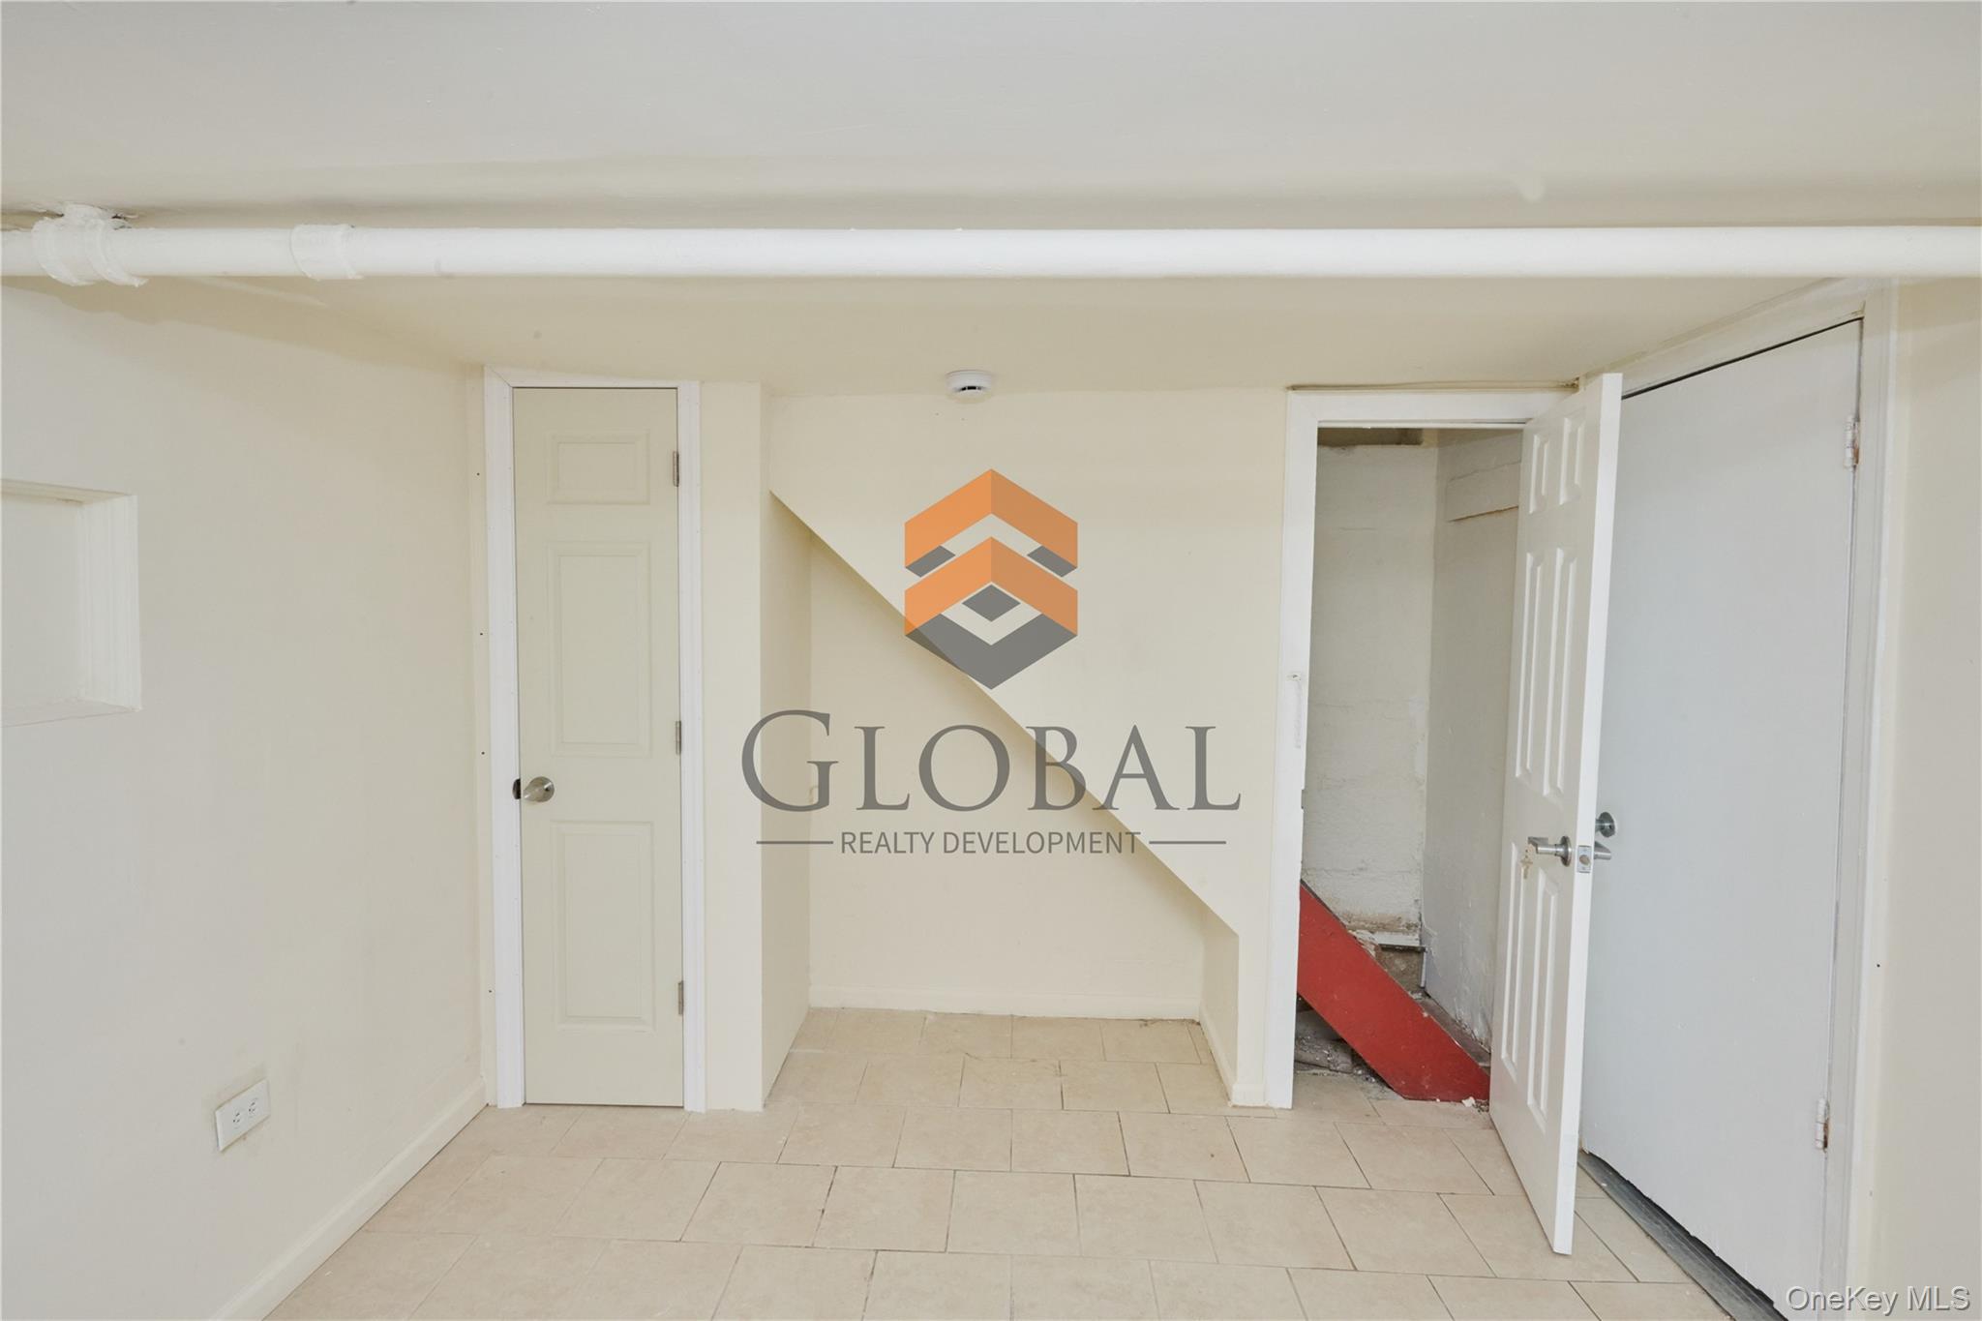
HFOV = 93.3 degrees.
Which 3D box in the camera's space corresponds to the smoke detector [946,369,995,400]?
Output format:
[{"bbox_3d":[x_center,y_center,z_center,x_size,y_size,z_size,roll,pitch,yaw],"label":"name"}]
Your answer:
[{"bbox_3d":[-0.056,-0.726,2.482,0.132,0.050,0.132,1,3,2],"label":"smoke detector"}]

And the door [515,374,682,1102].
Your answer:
[{"bbox_3d":[-1.103,0.261,2.655,0.457,2.030,0.040,1,3,0],"label":"door"}]

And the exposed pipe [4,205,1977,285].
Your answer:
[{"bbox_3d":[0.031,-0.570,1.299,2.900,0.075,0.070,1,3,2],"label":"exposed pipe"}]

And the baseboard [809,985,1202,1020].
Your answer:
[{"bbox_3d":[0.038,1.221,3.316,1.385,0.080,0.015,1,3,2],"label":"baseboard"}]

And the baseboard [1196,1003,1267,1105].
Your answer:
[{"bbox_3d":[0.761,1.247,3.005,0.110,0.078,0.565,1,3,2],"label":"baseboard"}]

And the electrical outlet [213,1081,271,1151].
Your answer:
[{"bbox_3d":[-1.455,0.888,1.830,0.008,0.077,0.118,1,3,2],"label":"electrical outlet"}]

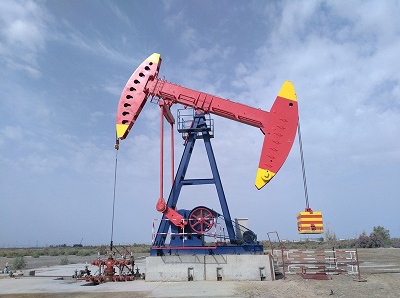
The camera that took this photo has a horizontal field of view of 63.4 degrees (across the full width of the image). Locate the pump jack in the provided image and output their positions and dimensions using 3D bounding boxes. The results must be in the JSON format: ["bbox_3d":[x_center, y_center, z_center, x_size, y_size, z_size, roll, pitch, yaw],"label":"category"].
[{"bbox_3d":[0.301,-0.266,16.372,9.367,10.722,2.900,-3,-17,7],"label":"pump jack"}]

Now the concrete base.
[{"bbox_3d":[0.486,5.349,14.710,5.250,0.994,2.639,-3,-17,7],"label":"concrete base"}]

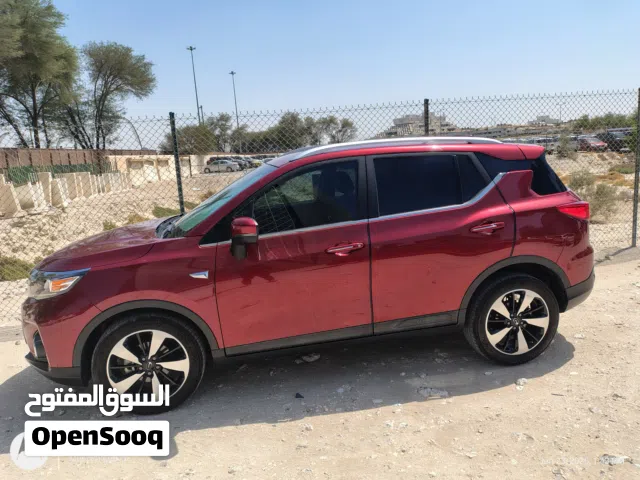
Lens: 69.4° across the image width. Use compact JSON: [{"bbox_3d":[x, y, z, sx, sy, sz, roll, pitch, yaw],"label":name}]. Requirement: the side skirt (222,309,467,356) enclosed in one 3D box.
[{"bbox_3d":[0.170,0.634,3.174,1.660,0.118,0.110,-5,9,-8],"label":"side skirt"}]

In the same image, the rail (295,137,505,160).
[{"bbox_3d":[0.569,-0.675,3.330,1.600,0.100,0.090,-5,9,-8],"label":"rail"}]

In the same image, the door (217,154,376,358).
[{"bbox_3d":[-0.159,0.101,3.128,1.090,1.230,0.260,-5,9,-8],"label":"door"}]

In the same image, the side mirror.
[{"bbox_3d":[-0.459,-0.018,2.884,0.170,0.268,0.220,-5,9,-8],"label":"side mirror"}]

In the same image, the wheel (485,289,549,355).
[{"bbox_3d":[1.406,0.580,3.418,0.495,0.495,0.200,-5,9,-8],"label":"wheel"}]

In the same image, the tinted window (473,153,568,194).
[{"bbox_3d":[1.484,-0.487,3.399,0.710,0.340,0.220,-5,9,-8],"label":"tinted window"}]

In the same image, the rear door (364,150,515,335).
[{"bbox_3d":[0.819,0.003,3.250,1.040,1.220,0.265,-5,9,-8],"label":"rear door"}]

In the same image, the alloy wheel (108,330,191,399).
[{"bbox_3d":[-1.112,0.810,3.049,0.490,0.490,0.190,-5,9,-8],"label":"alloy wheel"}]

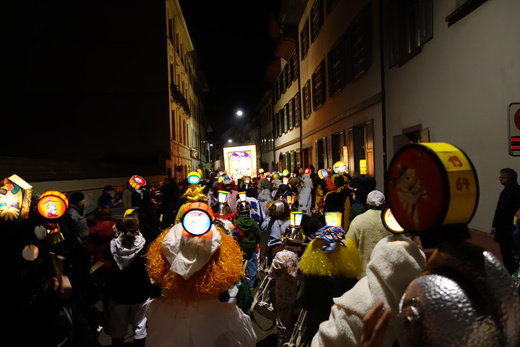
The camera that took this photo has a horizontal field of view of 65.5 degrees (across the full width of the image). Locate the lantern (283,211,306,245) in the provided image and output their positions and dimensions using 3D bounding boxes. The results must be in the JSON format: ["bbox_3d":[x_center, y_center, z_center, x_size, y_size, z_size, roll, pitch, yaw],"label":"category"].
[{"bbox_3d":[0.372,0.574,4.300,0.230,0.330,0.230,1,0,-23],"label":"lantern"}]

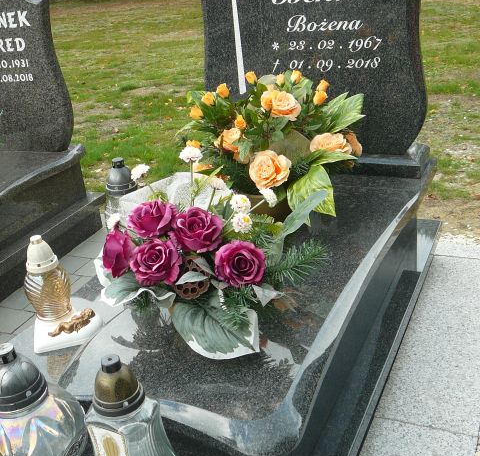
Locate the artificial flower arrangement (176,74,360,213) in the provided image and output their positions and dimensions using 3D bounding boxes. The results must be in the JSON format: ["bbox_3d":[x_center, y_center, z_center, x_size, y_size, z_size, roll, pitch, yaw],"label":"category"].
[{"bbox_3d":[0.110,-0.237,1.968,0.557,0.430,0.430,-1,24,10],"label":"artificial flower arrangement"}]

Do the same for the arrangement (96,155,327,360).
[{"bbox_3d":[-0.069,0.037,1.513,0.514,0.388,0.399,-1,24,10],"label":"arrangement"}]

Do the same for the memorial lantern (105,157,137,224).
[{"bbox_3d":[-0.321,-0.044,1.810,0.126,0.326,0.126,6,26,24],"label":"memorial lantern"}]

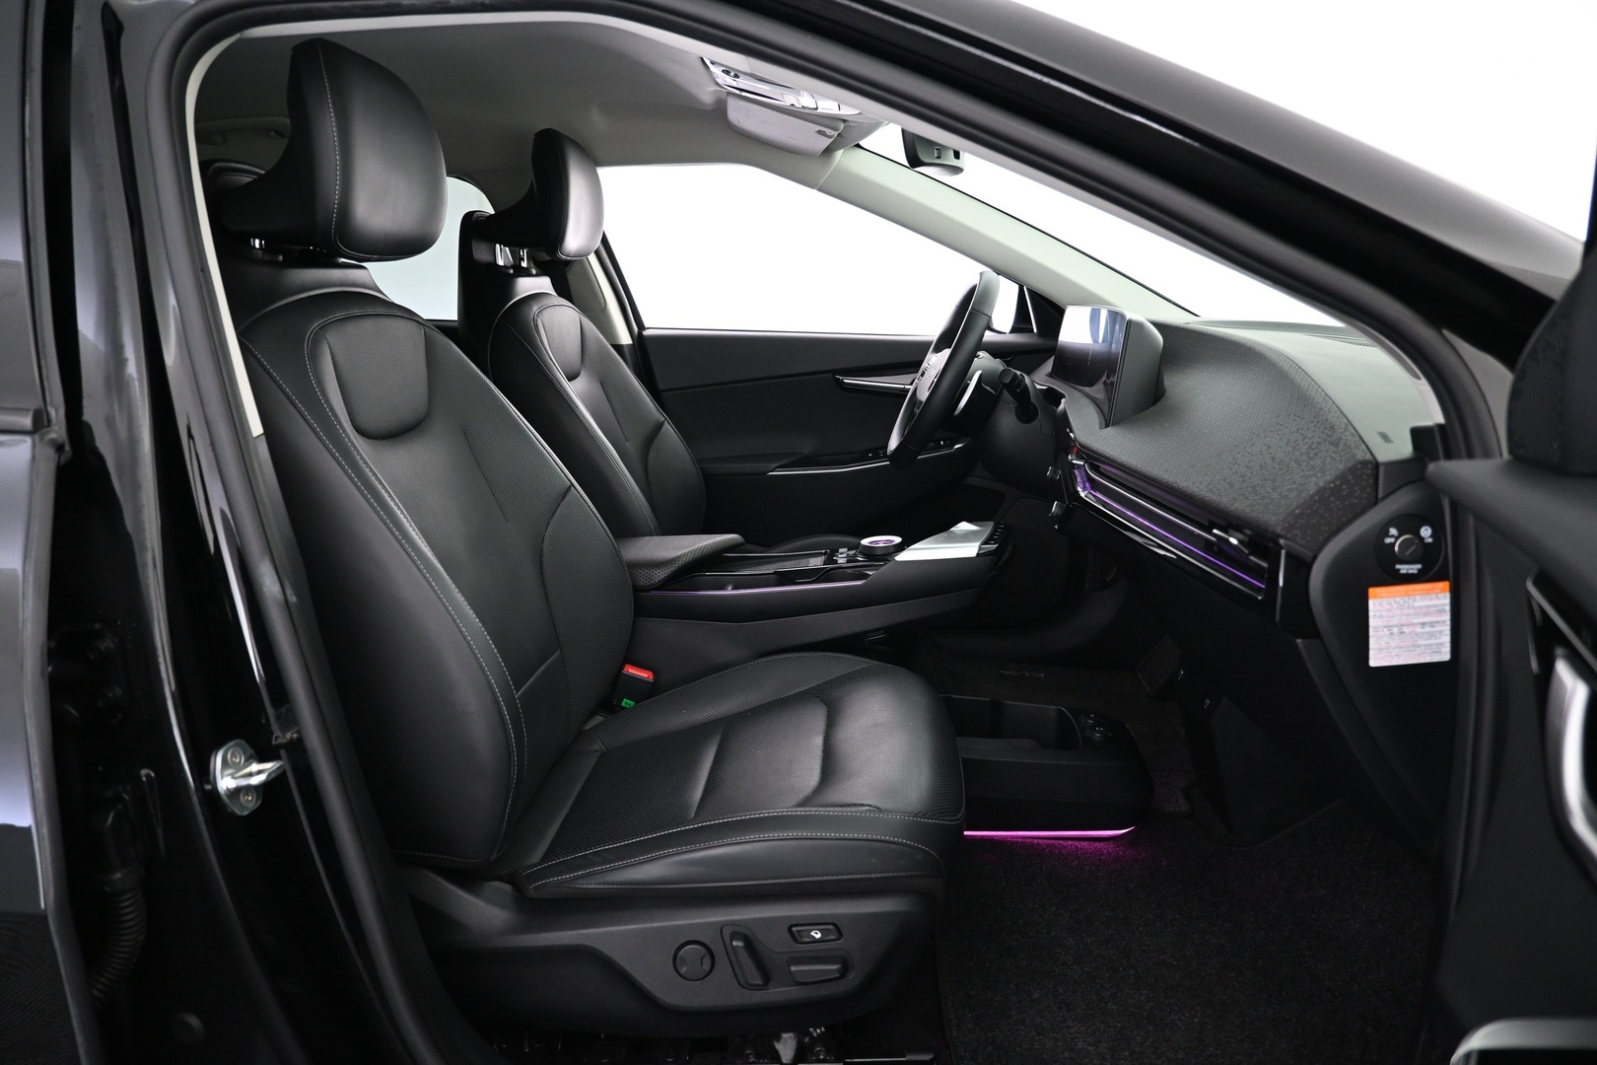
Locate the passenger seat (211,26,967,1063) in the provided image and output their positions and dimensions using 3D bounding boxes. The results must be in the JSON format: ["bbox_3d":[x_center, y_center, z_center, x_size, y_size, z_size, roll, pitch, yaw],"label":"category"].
[{"bbox_3d":[-0.236,-0.035,1.156,0.808,0.943,0.555,1,13,3],"label":"passenger seat"}]

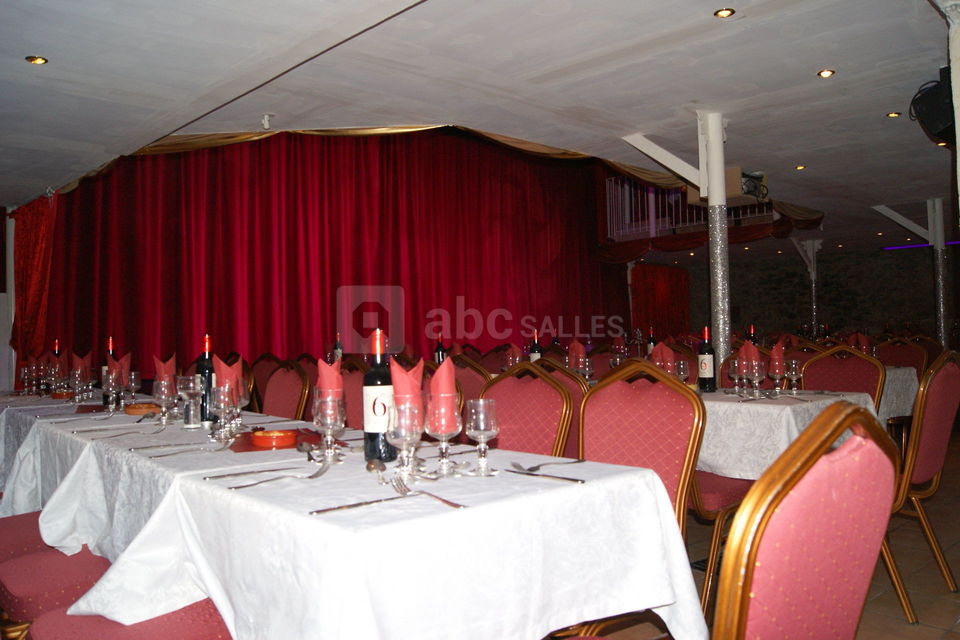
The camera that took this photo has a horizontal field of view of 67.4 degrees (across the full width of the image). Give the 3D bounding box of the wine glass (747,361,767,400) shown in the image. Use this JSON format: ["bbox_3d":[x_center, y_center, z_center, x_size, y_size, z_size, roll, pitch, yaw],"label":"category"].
[{"bbox_3d":[1.138,0.243,2.956,0.073,0.154,0.073,-1,-1,0],"label":"wine glass"}]

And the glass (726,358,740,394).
[{"bbox_3d":[1.121,0.249,3.156,0.070,0.150,0.070,-1,-1,0],"label":"glass"}]

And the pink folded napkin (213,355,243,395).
[{"bbox_3d":[-0.750,0.180,2.147,0.065,0.157,0.088,0,-1,-42],"label":"pink folded napkin"}]

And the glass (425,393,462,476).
[{"bbox_3d":[-0.073,0.232,1.460,0.076,0.159,0.076,-1,-1,0],"label":"glass"}]

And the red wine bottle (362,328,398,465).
[{"bbox_3d":[-0.231,0.172,1.653,0.075,0.300,0.075,-1,-1,-1],"label":"red wine bottle"}]

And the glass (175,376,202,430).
[{"bbox_3d":[-0.938,0.267,2.342,0.093,0.163,0.093,-1,-1,0],"label":"glass"}]

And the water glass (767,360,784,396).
[{"bbox_3d":[1.288,0.246,3.115,0.076,0.159,0.076,-1,-1,0],"label":"water glass"}]

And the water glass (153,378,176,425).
[{"bbox_3d":[-1.072,0.279,2.442,0.068,0.148,0.068,-1,-1,0],"label":"water glass"}]

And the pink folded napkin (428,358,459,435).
[{"bbox_3d":[-0.074,0.152,1.460,0.056,0.157,0.062,-1,-1,0],"label":"pink folded napkin"}]

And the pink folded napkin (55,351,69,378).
[{"bbox_3d":[-2.180,0.238,3.737,0.060,0.155,0.085,0,-1,-42],"label":"pink folded napkin"}]

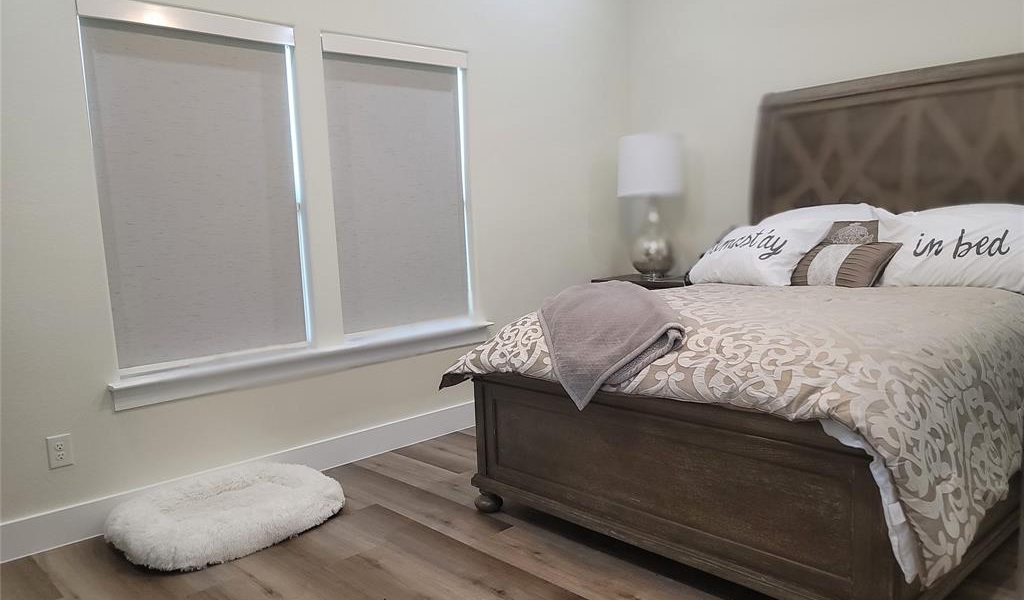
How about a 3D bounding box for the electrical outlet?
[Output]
[{"bbox_3d":[-1.721,0.577,2.821,0.079,0.122,0.008,-8,8,-43],"label":"electrical outlet"}]

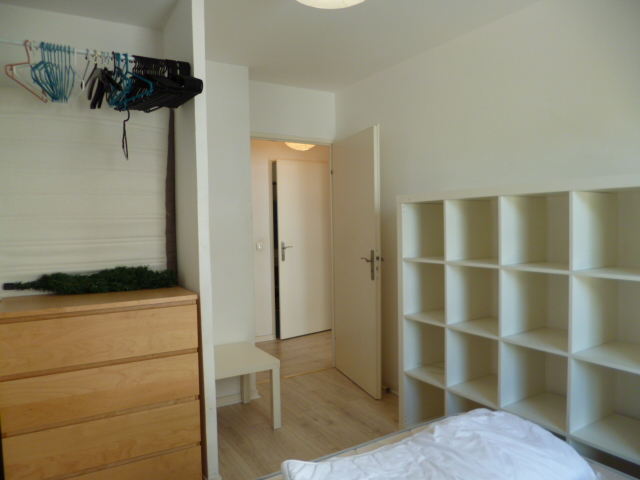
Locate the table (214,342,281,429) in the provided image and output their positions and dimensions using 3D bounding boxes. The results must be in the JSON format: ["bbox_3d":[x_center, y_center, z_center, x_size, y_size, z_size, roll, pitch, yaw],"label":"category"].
[{"bbox_3d":[-0.633,1.003,2.969,0.550,0.450,0.550,-2,2,-32],"label":"table"}]

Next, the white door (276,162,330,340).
[{"bbox_3d":[-0.148,0.110,5.292,0.820,2.037,0.045,-2,2,-38],"label":"white door"}]

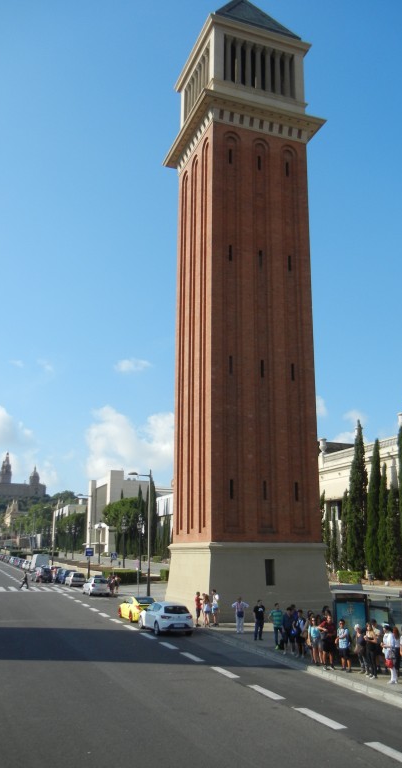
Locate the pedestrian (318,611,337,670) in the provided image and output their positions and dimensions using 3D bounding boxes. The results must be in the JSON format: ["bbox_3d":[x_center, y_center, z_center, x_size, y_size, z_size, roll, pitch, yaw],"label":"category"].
[{"bbox_3d":[4.353,8.933,23.001,0.600,1.740,0.450,-7,-16,26],"label":"pedestrian"}]

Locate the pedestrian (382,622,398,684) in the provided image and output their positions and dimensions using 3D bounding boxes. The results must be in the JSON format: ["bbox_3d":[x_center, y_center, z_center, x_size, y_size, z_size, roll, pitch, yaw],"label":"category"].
[{"bbox_3d":[5.658,8.106,20.001,0.400,1.690,0.480,7,-15,-24],"label":"pedestrian"}]

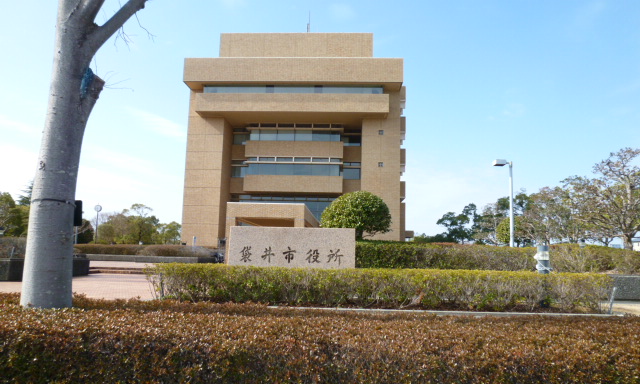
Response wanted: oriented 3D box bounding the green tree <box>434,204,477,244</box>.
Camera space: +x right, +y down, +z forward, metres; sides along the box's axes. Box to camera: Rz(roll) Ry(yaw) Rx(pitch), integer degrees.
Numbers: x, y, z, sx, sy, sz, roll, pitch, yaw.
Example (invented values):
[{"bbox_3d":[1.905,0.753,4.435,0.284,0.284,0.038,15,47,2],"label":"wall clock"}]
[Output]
[{"bbox_3d":[16.543,4.908,53.949,4.920,7.050,4.920,1,-7,3],"label":"green tree"}]

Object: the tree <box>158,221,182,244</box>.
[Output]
[{"bbox_3d":[-23.142,6.944,69.114,4.200,4.680,4.200,1,-7,3],"label":"tree"}]

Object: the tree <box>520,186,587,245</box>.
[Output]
[{"bbox_3d":[21.473,3.287,40.744,5.910,7.280,5.910,1,-7,3],"label":"tree"}]

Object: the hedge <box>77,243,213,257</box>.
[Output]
[{"bbox_3d":[-12.723,4.218,31.704,10.930,0.800,1.500,1,-7,3],"label":"hedge"}]

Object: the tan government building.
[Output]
[{"bbox_3d":[-2.083,-4.438,60.943,25.380,26.350,26.000,1,-7,3],"label":"tan government building"}]

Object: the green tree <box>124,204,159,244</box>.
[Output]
[{"bbox_3d":[-25.569,5.142,63.423,4.990,6.730,4.990,1,-7,3],"label":"green tree"}]

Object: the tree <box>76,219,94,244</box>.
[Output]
[{"bbox_3d":[-29.215,5.289,54.530,3.080,4.070,3.080,1,-7,3],"label":"tree"}]

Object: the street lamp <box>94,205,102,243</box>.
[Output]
[{"bbox_3d":[-21.798,3.673,43.200,0.700,4.870,0.400,1,-7,3],"label":"street lamp"}]

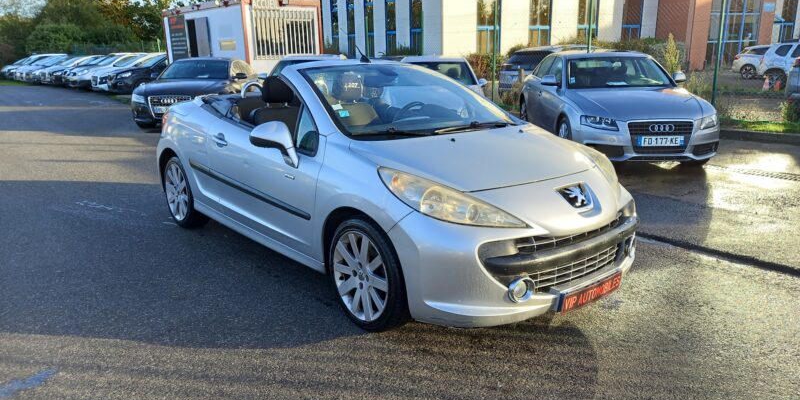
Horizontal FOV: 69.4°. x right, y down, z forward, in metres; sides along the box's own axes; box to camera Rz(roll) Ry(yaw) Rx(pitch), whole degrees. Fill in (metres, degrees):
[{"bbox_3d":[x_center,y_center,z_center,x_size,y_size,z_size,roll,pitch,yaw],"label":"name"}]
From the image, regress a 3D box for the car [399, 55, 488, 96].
[{"bbox_3d":[0.610,-1.760,10.000,1.770,1.440,4.150,1,14,6],"label":"car"}]

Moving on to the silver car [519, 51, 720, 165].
[{"bbox_3d":[3.010,-1.520,8.740,1.840,1.430,4.700,0,14,1],"label":"silver car"}]

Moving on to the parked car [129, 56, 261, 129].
[{"bbox_3d":[-4.260,-2.440,12.700,1.860,1.400,4.700,-1,14,-2],"label":"parked car"}]

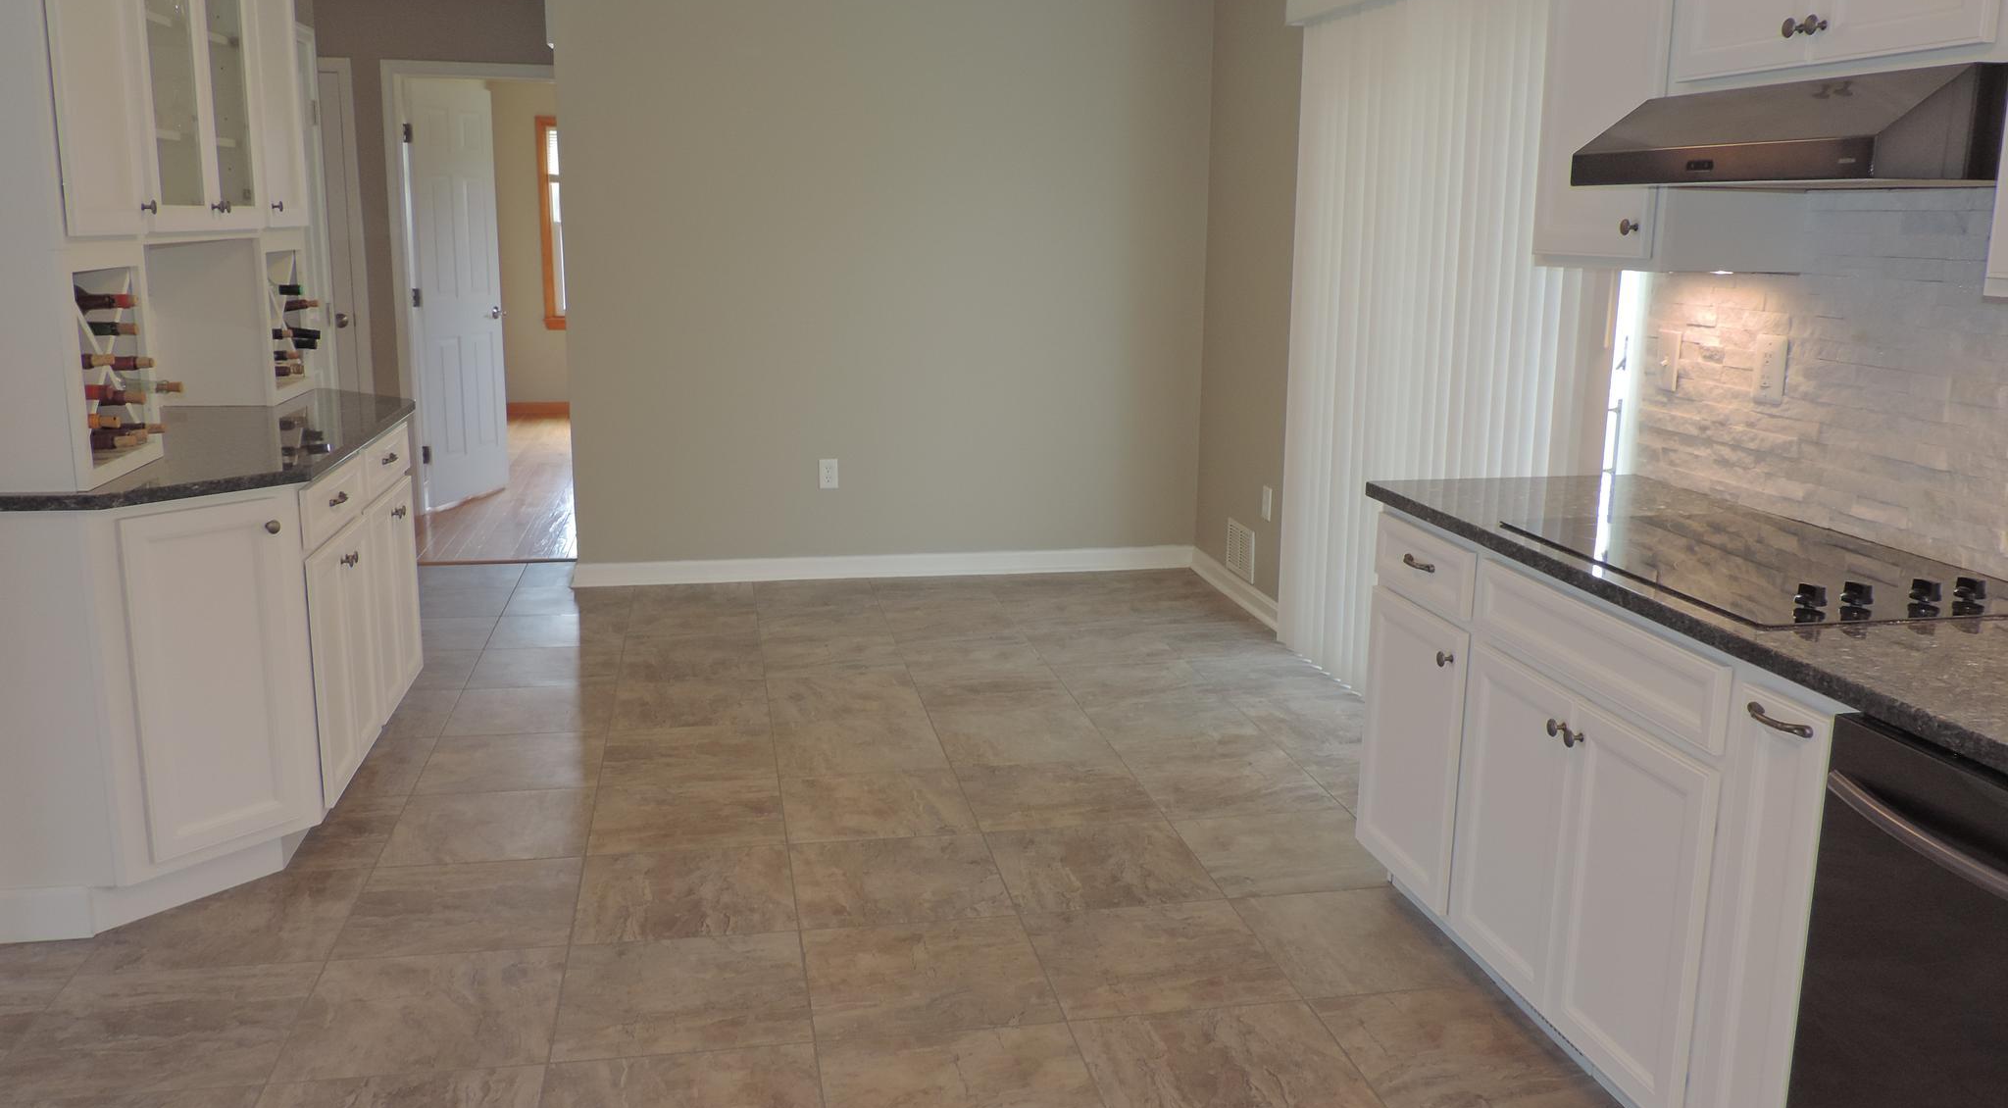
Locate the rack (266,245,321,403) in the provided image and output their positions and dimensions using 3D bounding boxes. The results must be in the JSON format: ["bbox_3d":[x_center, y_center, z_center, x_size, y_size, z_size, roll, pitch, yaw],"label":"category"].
[{"bbox_3d":[-2.200,-0.669,4.660,0.310,0.441,0.450,-2,12,-10],"label":"rack"}]

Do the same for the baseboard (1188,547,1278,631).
[{"bbox_3d":[0.897,0.124,6.328,0.017,0.098,1.090,-2,12,-10],"label":"baseboard"}]

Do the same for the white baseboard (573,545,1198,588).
[{"bbox_3d":[-0.456,0.047,6.625,2.550,0.097,0.017,-2,12,-10],"label":"white baseboard"}]

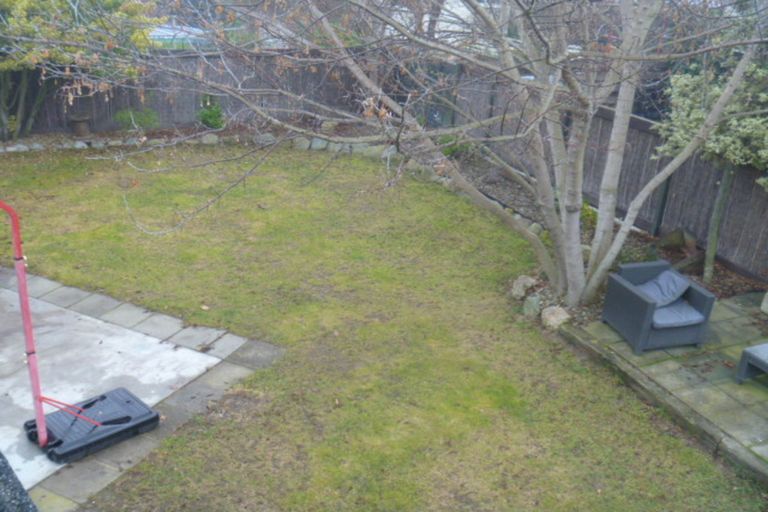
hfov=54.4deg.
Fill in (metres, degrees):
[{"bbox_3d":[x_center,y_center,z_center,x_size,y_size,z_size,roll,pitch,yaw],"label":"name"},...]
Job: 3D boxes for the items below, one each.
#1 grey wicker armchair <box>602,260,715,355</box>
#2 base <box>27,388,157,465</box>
[{"bbox_3d":[2.888,0.535,7.893,0.774,0.687,0.718,-3,24,-15],"label":"grey wicker armchair"},{"bbox_3d":[-2.381,1.379,6.099,0.856,0.125,0.547,-17,30,-39],"label":"base"}]

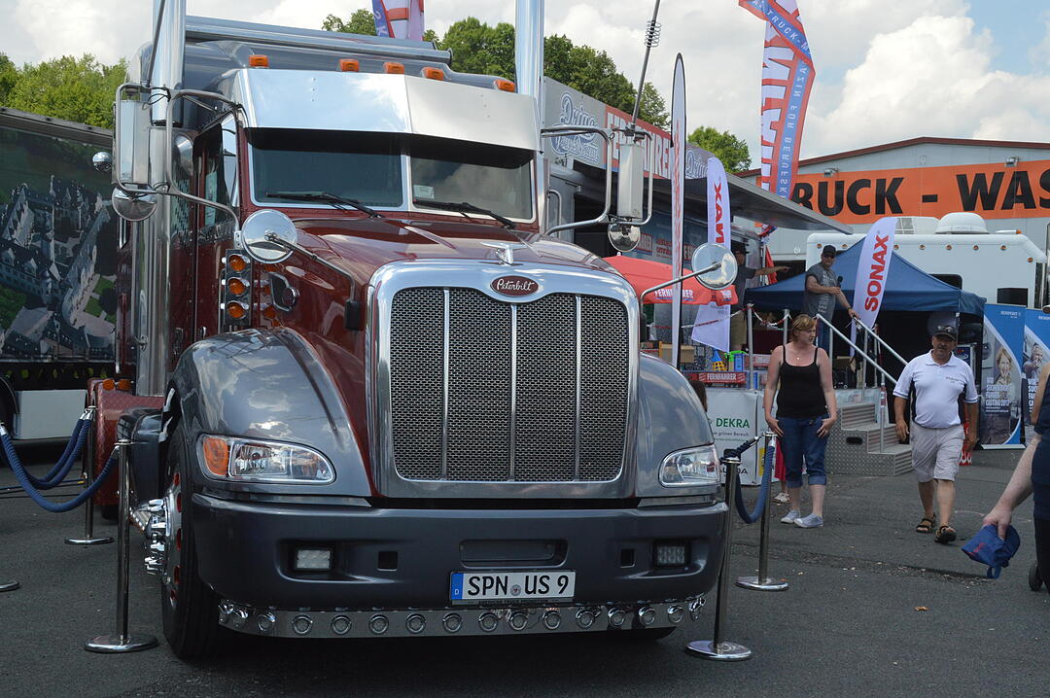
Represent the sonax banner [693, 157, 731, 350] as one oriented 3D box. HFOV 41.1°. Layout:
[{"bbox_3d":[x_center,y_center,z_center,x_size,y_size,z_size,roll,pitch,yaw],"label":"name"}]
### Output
[{"bbox_3d":[2.098,-1.057,15.600,0.650,2.200,0.060,1,1,-40],"label":"sonax banner"}]

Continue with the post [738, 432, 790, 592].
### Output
[{"bbox_3d":[1.490,0.997,8.642,0.317,0.945,0.317,2,0,0],"label":"post"}]

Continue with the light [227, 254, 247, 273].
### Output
[{"bbox_3d":[-1.479,-0.440,7.200,0.090,0.090,0.070,2,1,-18],"label":"light"}]

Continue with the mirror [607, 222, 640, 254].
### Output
[{"bbox_3d":[0.591,-0.681,8.300,0.220,0.220,0.080,2,1,-28],"label":"mirror"}]

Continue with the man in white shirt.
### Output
[{"bbox_3d":[3.317,0.669,11.304,0.650,1.720,0.450,2,0,12],"label":"man in white shirt"}]

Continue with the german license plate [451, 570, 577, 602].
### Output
[{"bbox_3d":[-0.044,0.949,5.610,0.520,0.110,0.015,2,-6,-18],"label":"german license plate"}]

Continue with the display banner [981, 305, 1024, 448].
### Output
[{"bbox_3d":[7.243,0.420,21.180,0.850,2.120,0.150,2,1,-25],"label":"display banner"}]

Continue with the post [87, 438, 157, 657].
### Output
[{"bbox_3d":[-1.831,0.888,6.412,0.317,0.945,0.317,2,0,-18],"label":"post"}]

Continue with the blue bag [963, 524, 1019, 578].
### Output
[{"bbox_3d":[2.133,0.923,6.400,0.240,0.240,0.160,2,0,-27],"label":"blue bag"}]

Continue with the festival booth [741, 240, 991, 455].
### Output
[{"bbox_3d":[5.250,-0.150,21.029,3.000,3.100,3.000,3,1,24],"label":"festival booth"}]

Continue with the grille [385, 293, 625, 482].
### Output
[{"bbox_3d":[-0.071,0.147,5.745,1.010,0.800,0.100,2,-3,-18],"label":"grille"}]

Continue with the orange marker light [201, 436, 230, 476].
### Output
[{"bbox_3d":[-1.246,0.434,5.630,0.110,0.155,0.120,2,1,-18],"label":"orange marker light"}]

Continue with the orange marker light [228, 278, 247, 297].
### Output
[{"bbox_3d":[-1.458,-0.313,7.100,0.095,0.090,0.080,2,0,-18],"label":"orange marker light"}]

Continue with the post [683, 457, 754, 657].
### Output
[{"bbox_3d":[0.953,0.981,6.661,0.317,0.955,0.317,4,0,-18],"label":"post"}]

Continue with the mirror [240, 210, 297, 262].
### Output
[{"bbox_3d":[-1.009,-0.442,5.500,0.217,0.214,0.090,2,1,-9],"label":"mirror"}]

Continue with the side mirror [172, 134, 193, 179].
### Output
[{"bbox_3d":[-2.132,-1.194,8.700,0.160,0.290,0.100,2,0,-8],"label":"side mirror"}]

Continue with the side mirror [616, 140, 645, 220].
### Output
[{"bbox_3d":[0.638,-1.007,8.420,0.180,0.460,0.110,2,0,-36],"label":"side mirror"}]

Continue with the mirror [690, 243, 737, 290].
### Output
[{"bbox_3d":[0.854,-0.370,6.300,0.210,0.210,0.090,2,1,-12],"label":"mirror"}]

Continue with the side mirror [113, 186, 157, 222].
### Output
[{"bbox_3d":[-2.091,-0.795,7.500,0.230,0.220,0.090,2,0,2],"label":"side mirror"}]

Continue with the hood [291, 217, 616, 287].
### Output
[{"bbox_3d":[-0.343,-0.470,6.646,1.320,0.430,2.150,2,1,-18],"label":"hood"}]

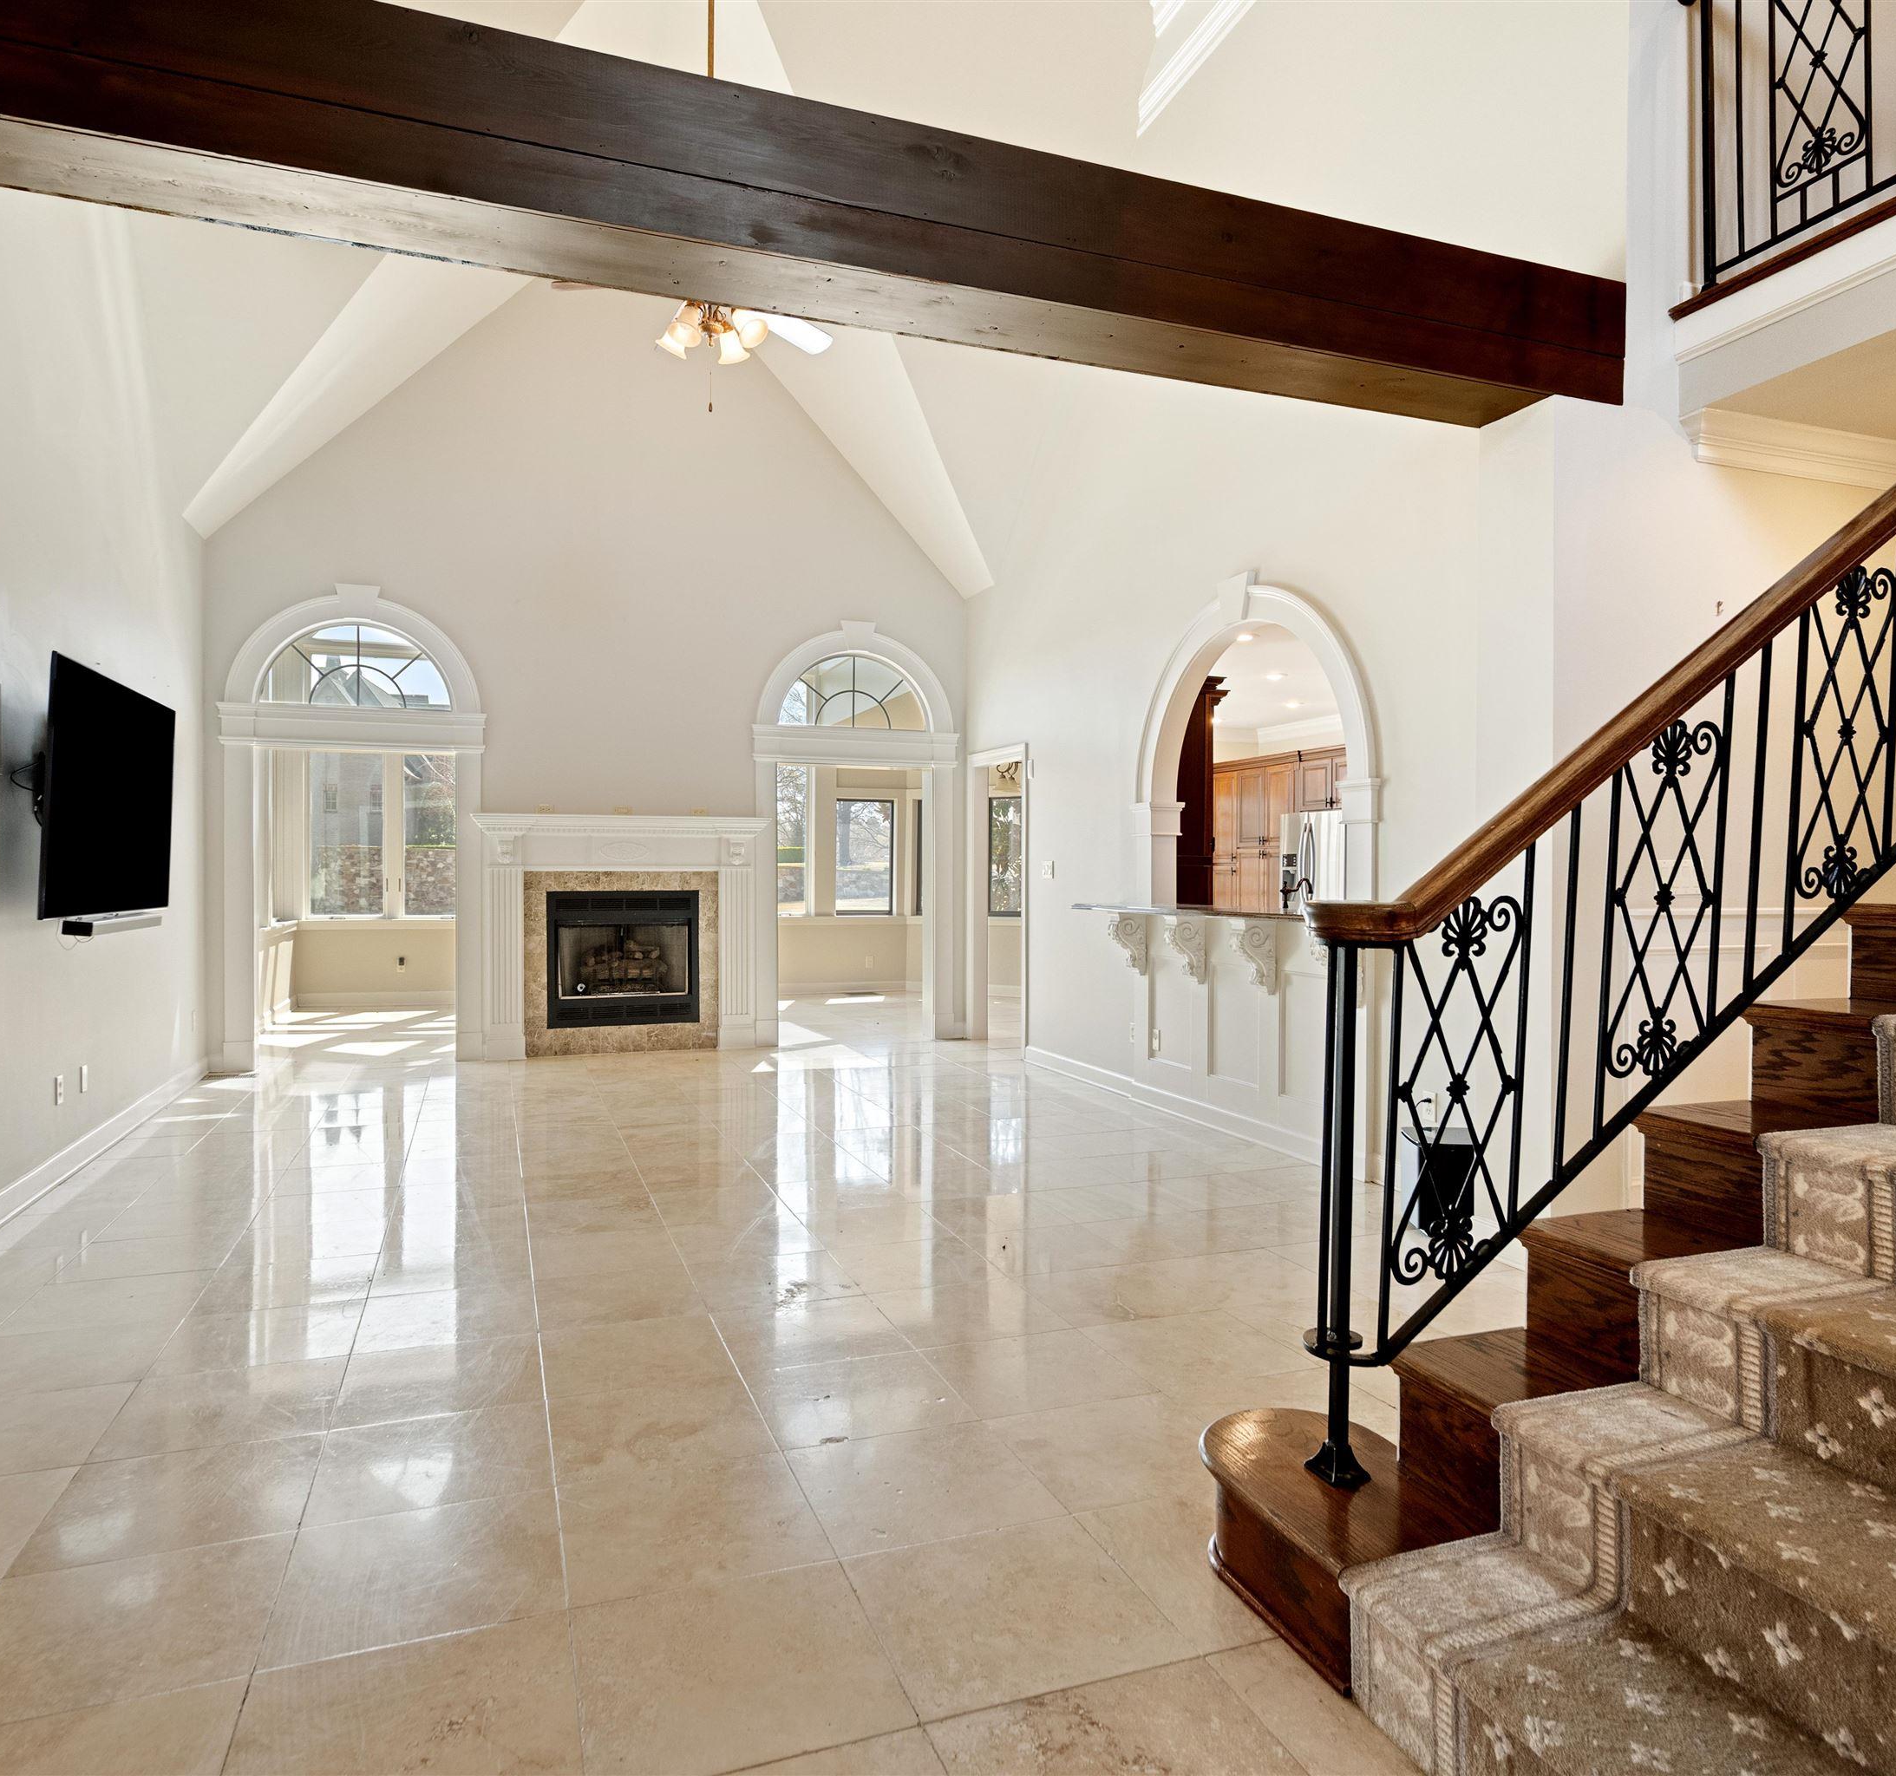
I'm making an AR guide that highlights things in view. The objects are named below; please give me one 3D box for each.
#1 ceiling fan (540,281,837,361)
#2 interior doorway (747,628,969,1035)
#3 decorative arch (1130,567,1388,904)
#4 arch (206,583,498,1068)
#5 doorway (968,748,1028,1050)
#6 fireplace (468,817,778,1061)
[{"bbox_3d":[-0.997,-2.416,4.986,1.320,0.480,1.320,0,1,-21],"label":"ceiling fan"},{"bbox_3d":[-0.675,-0.395,8.741,1.560,3.080,0.240,0,1,-21],"label":"interior doorway"},{"bbox_3d":[1.455,-0.685,5.687,0.200,1.580,1.970,0,1,-21],"label":"decorative arch"},{"bbox_3d":[-3.792,-0.389,7.625,1.540,3.070,0.240,0,1,-21],"label":"arch"},{"bbox_3d":[0.404,0.088,8.410,0.160,2.130,1.000,0,1,-21],"label":"doorway"},{"bbox_3d":[-2.171,0.333,8.007,1.950,1.630,0.350,0,1,-21],"label":"fireplace"}]

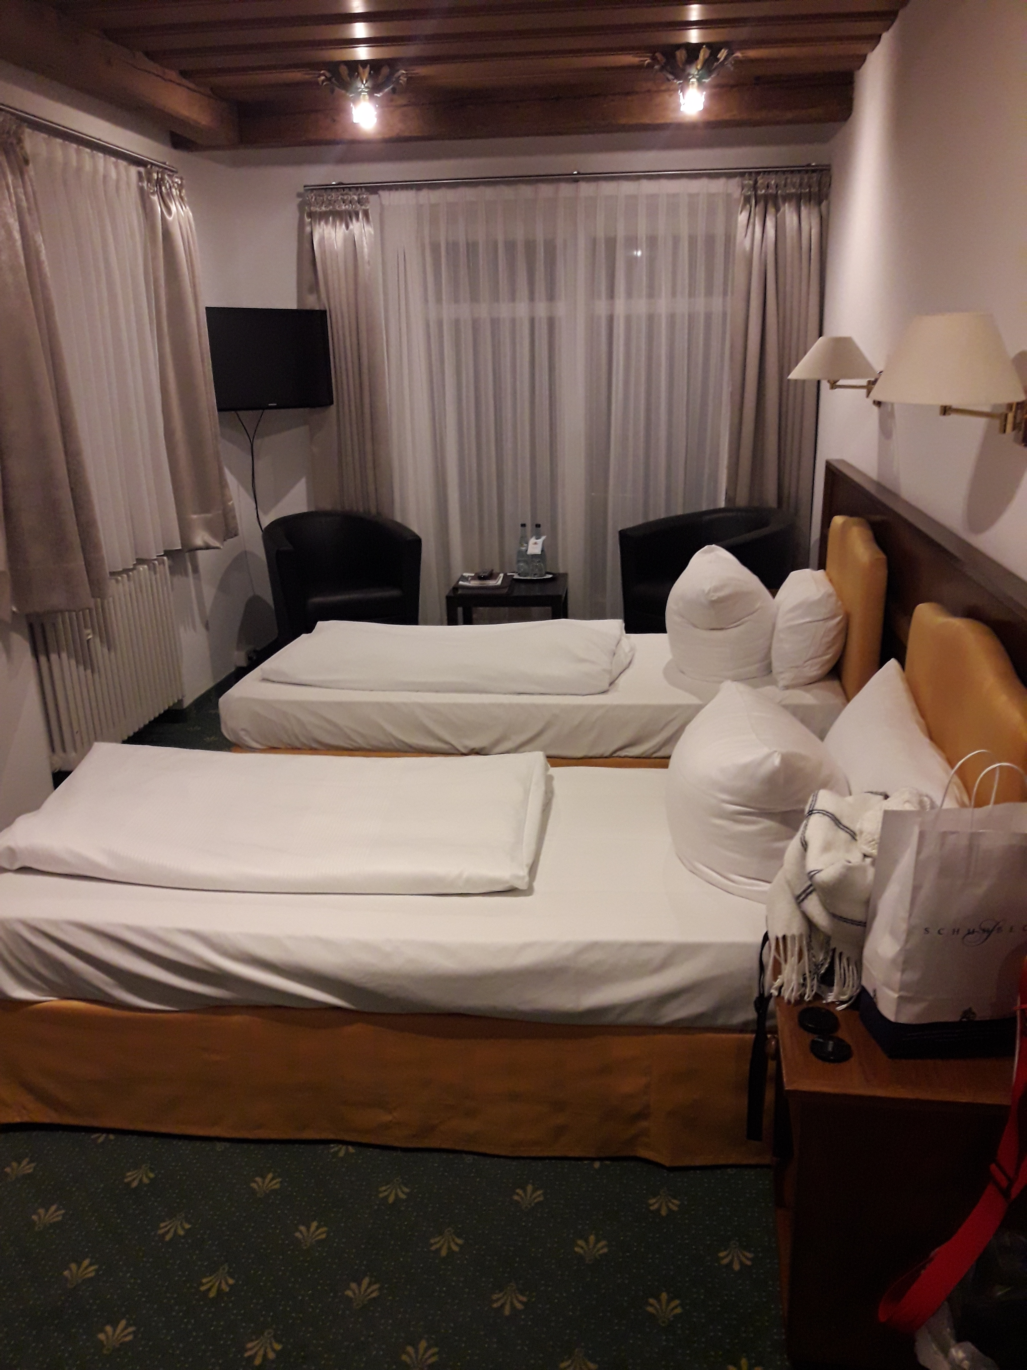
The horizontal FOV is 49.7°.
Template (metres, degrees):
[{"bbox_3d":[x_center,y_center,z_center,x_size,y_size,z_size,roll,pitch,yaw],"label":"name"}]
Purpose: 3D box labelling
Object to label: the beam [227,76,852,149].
[{"bbox_3d":[0.082,-2.515,4.873,2.710,0.170,0.180,0,17,6],"label":"beam"}]

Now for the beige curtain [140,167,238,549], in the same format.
[{"bbox_3d":[-1.451,-1.407,5.003,0.140,1.620,0.660,0,17,7],"label":"beige curtain"}]

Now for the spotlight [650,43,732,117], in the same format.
[{"bbox_3d":[0.705,-2.331,4.305,0.350,0.210,0.350,0,17,6],"label":"spotlight"}]

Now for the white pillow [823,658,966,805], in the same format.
[{"bbox_3d":[0.803,0.184,2.395,0.200,0.370,0.730,14,18,3],"label":"white pillow"}]

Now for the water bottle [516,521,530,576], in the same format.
[{"bbox_3d":[0.048,-0.681,5.604,0.066,0.277,0.066,0,17,7],"label":"water bottle"}]

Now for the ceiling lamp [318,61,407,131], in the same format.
[{"bbox_3d":[-0.593,-2.341,4.441,0.360,0.210,0.360,0,17,6],"label":"ceiling lamp"}]

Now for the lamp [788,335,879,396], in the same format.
[{"bbox_3d":[1.132,-1.084,3.836,0.360,0.230,0.320,0,17,6],"label":"lamp"}]

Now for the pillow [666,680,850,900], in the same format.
[{"bbox_3d":[0.545,0.178,2.509,0.380,0.340,0.610,0,17,7],"label":"pillow"}]

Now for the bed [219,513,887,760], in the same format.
[{"bbox_3d":[0.143,-0.073,3.925,2.100,1.020,0.920,0,17,7],"label":"bed"}]

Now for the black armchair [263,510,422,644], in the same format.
[{"bbox_3d":[-0.892,-0.491,5.831,0.740,0.760,0.680,-7,18,-15],"label":"black armchair"}]

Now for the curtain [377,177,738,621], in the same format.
[{"bbox_3d":[0.240,-1.374,5.828,1.880,2.320,0.100,0,17,7],"label":"curtain"}]

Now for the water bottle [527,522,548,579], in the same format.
[{"bbox_3d":[0.127,-0.678,5.566,0.078,0.265,0.078,0,17,6],"label":"water bottle"}]

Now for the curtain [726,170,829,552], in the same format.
[{"bbox_3d":[1.328,-1.355,5.658,0.450,2.320,0.140,0,17,7],"label":"curtain"}]

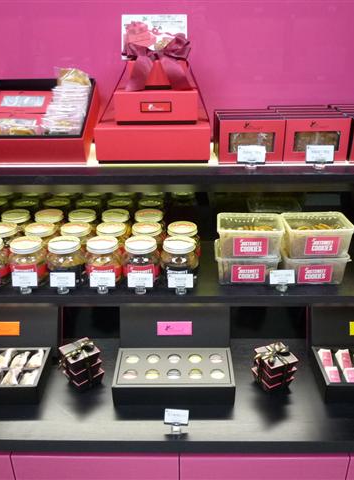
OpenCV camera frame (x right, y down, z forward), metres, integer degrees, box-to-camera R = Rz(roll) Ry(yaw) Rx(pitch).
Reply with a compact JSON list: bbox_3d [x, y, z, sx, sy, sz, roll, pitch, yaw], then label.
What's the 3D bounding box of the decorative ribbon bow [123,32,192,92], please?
[{"bbox_3d":[-0.046,-0.423,1.098,0.158,0.120,0.085,0,24,0],"label":"decorative ribbon bow"}]

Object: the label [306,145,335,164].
[{"bbox_3d":[0.327,-0.196,1.057,0.063,0.042,0.006,0,6,0],"label":"label"}]

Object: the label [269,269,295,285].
[{"bbox_3d":[0.266,0.094,1.163,0.064,0.038,0.003,0,3,1],"label":"label"}]

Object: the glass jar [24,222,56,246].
[{"bbox_3d":[-0.385,0.014,1.316,0.097,0.104,0.097,0,23,0],"label":"glass jar"}]

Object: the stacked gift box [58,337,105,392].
[{"bbox_3d":[-0.295,0.381,1.430,0.096,0.105,0.092,-17,29,-34],"label":"stacked gift box"}]

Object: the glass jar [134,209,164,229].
[{"bbox_3d":[-0.082,-0.026,1.404,0.097,0.105,0.097,0,24,0],"label":"glass jar"}]

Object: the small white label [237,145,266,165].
[{"bbox_3d":[0.146,-0.167,0.898,0.054,0.034,0.006,0,6,0],"label":"small white label"}]

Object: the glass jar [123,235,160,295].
[{"bbox_3d":[-0.093,0.056,1.220,0.097,0.105,0.097,0,24,0],"label":"glass jar"}]

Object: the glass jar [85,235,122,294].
[{"bbox_3d":[-0.193,0.056,1.220,0.097,0.105,0.097,0,24,0],"label":"glass jar"}]

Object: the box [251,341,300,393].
[{"bbox_3d":[0.306,0.385,1.425,0.105,0.092,0.105,-9,25,-20],"label":"box"}]

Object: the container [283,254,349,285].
[{"bbox_3d":[0.358,0.065,1.230,0.166,0.082,0.120,0,24,0],"label":"container"}]

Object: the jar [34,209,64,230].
[{"bbox_3d":[-0.331,-0.026,1.217,0.085,0.087,0.085,0,24,0],"label":"jar"}]

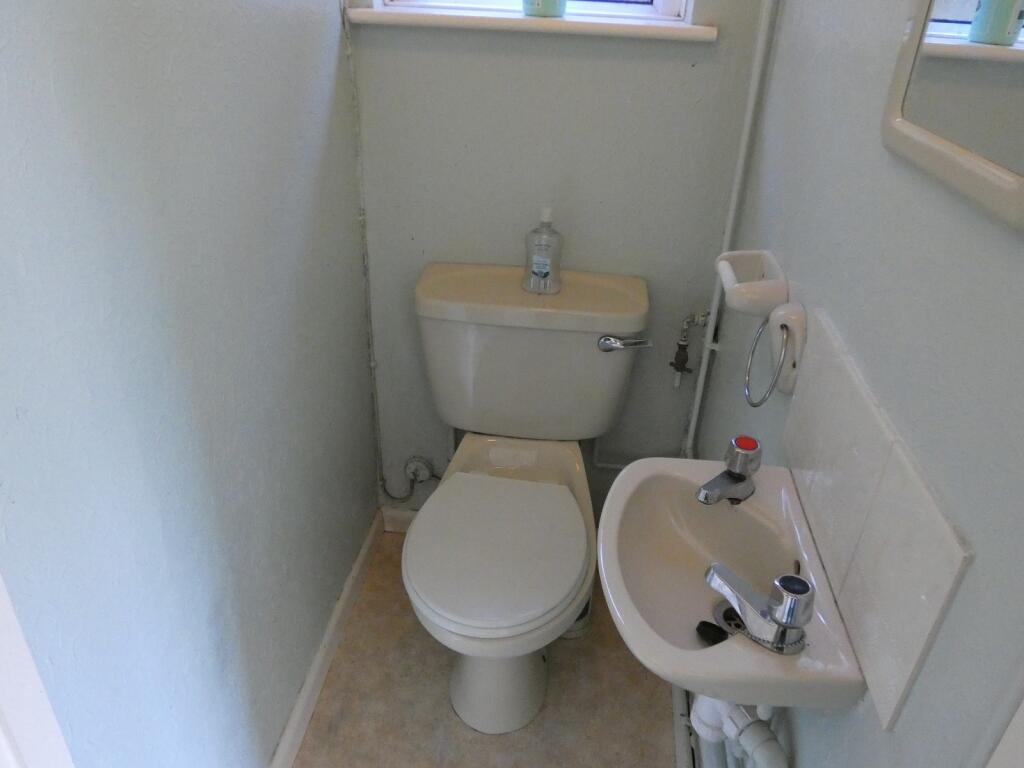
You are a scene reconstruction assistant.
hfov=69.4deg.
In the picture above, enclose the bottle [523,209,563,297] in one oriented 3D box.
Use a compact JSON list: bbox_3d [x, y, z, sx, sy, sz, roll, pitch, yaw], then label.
[{"bbox_3d":[0.064,-0.273,1.496,0.077,0.177,0.050,7,30,8],"label":"bottle"}]

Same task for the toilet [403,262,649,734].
[{"bbox_3d":[0.005,0.264,1.546,0.475,0.810,0.685,5,30,5],"label":"toilet"}]

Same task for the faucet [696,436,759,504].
[{"bbox_3d":[0.277,0.115,0.958,0.107,0.087,0.047,-19,36,-32],"label":"faucet"}]

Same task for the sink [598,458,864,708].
[{"bbox_3d":[0.239,0.260,0.930,0.270,0.148,0.365,5,30,5],"label":"sink"}]

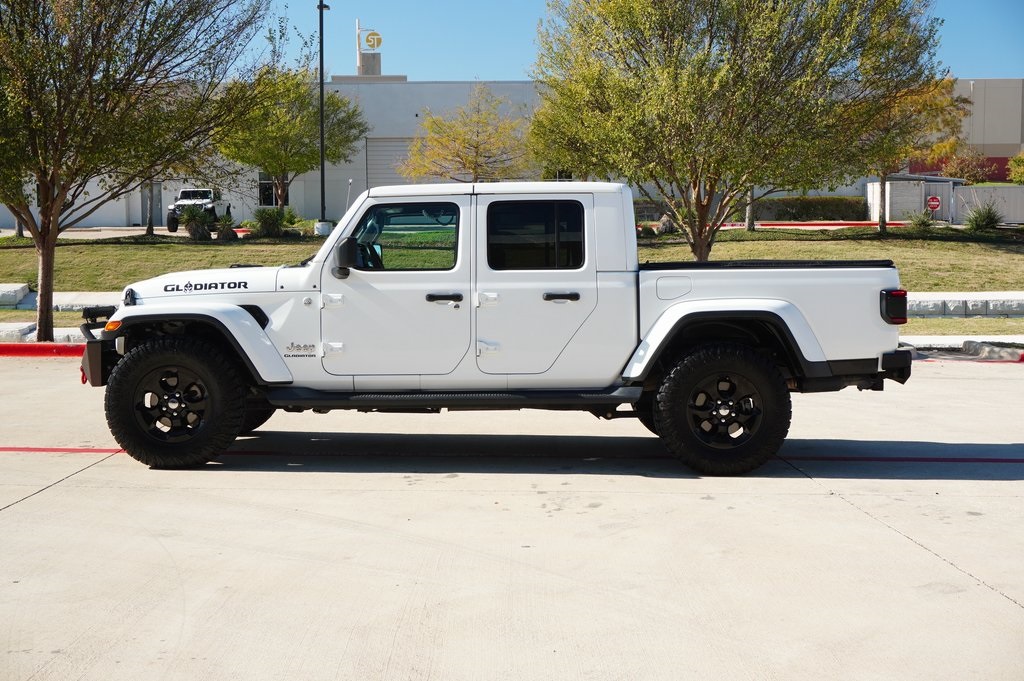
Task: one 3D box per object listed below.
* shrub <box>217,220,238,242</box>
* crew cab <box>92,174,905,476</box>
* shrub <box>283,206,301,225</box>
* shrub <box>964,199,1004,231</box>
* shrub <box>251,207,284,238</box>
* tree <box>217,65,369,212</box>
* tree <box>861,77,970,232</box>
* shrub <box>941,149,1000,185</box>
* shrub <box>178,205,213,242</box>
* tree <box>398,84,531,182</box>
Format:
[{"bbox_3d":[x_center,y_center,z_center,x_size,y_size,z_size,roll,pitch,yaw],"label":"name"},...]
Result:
[{"bbox_3d":[-9.566,-3.665,43.000,0.740,0.740,0.740,0,4,0],"label":"shrub"},{"bbox_3d":[-0.155,-0.150,9.030,5.490,1.870,1.950,0,4,0],"label":"crew cab"},{"bbox_3d":[-8.103,-4.575,47.000,0.740,0.850,0.740,0,4,0],"label":"shrub"},{"bbox_3d":[16.995,-4.532,46.000,1.440,1.150,1.440,0,4,0],"label":"shrub"},{"bbox_3d":[-8.412,-4.043,44.000,1.170,1.140,1.170,0,4,0],"label":"shrub"},{"bbox_3d":[-8.884,-7.908,52.000,6.260,6.630,5.950,0,4,0],"label":"tree"},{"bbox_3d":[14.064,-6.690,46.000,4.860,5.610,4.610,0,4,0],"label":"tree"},{"bbox_3d":[27.872,-10.551,78.000,3.720,2.560,3.720,0,4,0],"label":"shrub"},{"bbox_3d":[-10.642,-3.934,43.000,1.140,1.280,1.140,0,4,0],"label":"shrub"},{"bbox_3d":[-1.894,-7.338,51.000,5.260,5.740,5.000,0,4,0],"label":"tree"}]

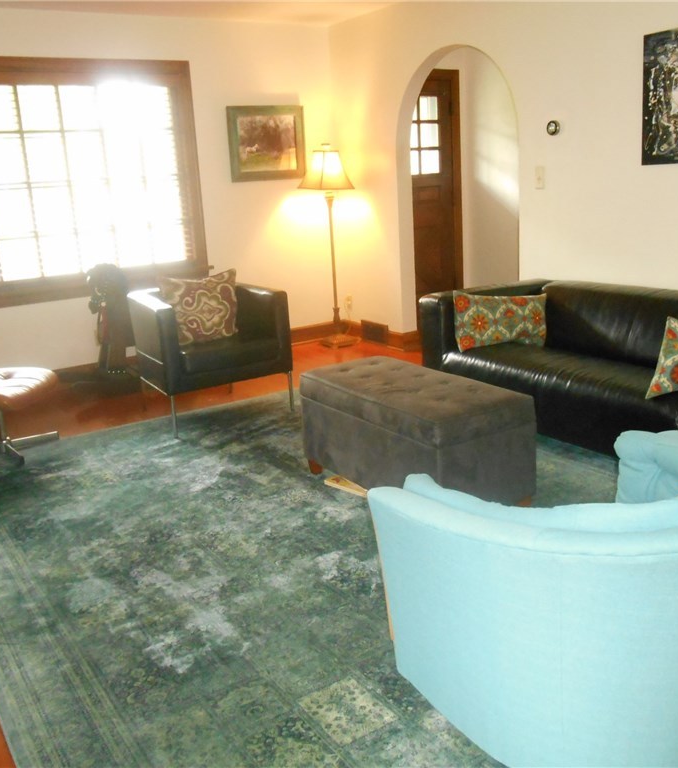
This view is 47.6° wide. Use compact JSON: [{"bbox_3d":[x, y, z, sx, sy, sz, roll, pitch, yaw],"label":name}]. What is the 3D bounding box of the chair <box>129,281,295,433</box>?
[{"bbox_3d":[-0.807,-0.182,4.590,0.780,0.700,0.800,-12,17,-31],"label":"chair"}]

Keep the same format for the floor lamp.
[{"bbox_3d":[-0.047,-1.091,6.147,0.330,1.580,0.330,-12,17,-31],"label":"floor lamp"}]

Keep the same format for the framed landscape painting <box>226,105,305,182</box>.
[{"bbox_3d":[-0.541,-1.847,5.907,0.650,0.540,0.040,-12,17,-31],"label":"framed landscape painting"}]

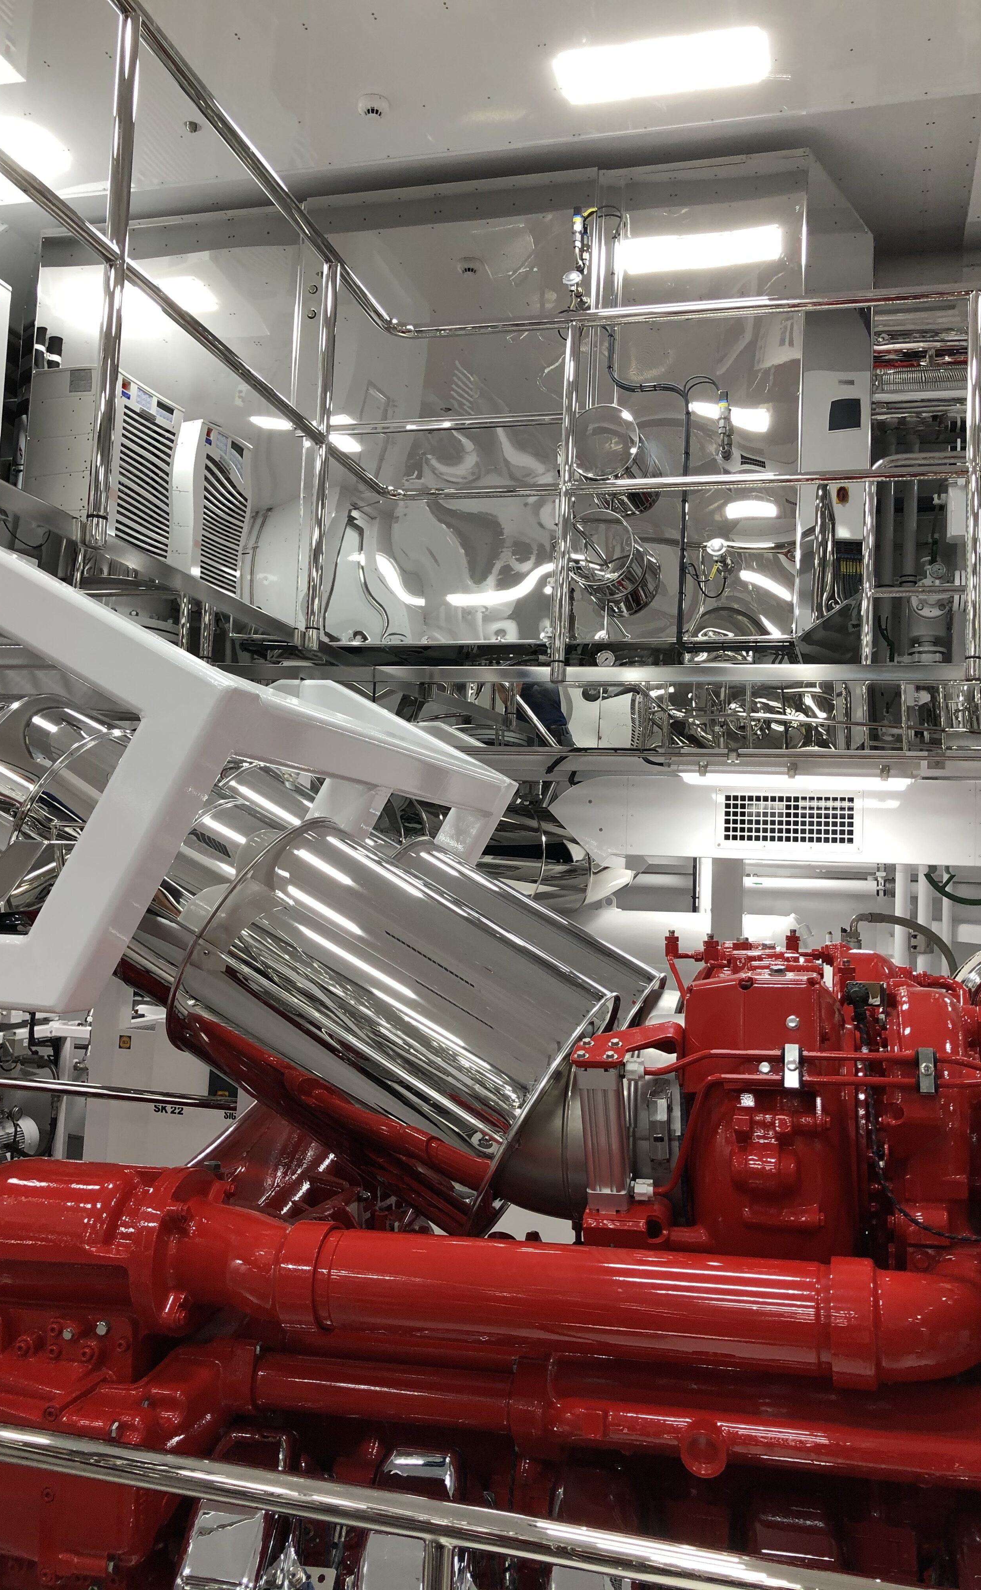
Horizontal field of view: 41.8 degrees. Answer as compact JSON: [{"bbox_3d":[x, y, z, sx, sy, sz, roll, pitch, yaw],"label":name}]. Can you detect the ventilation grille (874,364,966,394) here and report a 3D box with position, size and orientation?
[{"bbox_3d":[1.750,-1.713,5.223,0.360,0.115,0.050,1,-4,15],"label":"ventilation grille"}]

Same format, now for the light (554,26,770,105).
[{"bbox_3d":[0.529,-2.238,3.917,0.630,0.050,0.275,1,-4,15],"label":"light"}]

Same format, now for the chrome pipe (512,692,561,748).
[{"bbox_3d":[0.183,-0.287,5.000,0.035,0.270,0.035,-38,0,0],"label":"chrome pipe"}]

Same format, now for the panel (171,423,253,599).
[{"bbox_3d":[-1.438,-1.321,6.137,0.380,0.800,0.500,1,-4,15],"label":"panel"}]

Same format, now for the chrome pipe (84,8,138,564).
[{"bbox_3d":[-0.737,-1.016,2.521,0.043,1.110,0.043,1,-4,15],"label":"chrome pipe"}]

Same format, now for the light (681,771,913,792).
[{"bbox_3d":[0.872,-0.040,3.695,0.650,0.065,0.140,1,-4,15],"label":"light"}]

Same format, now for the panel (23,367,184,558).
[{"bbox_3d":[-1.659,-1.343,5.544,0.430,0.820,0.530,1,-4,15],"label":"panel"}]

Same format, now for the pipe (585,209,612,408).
[{"bbox_3d":[0.367,-1.674,4.461,0.052,0.720,0.052,1,-4,15],"label":"pipe"}]

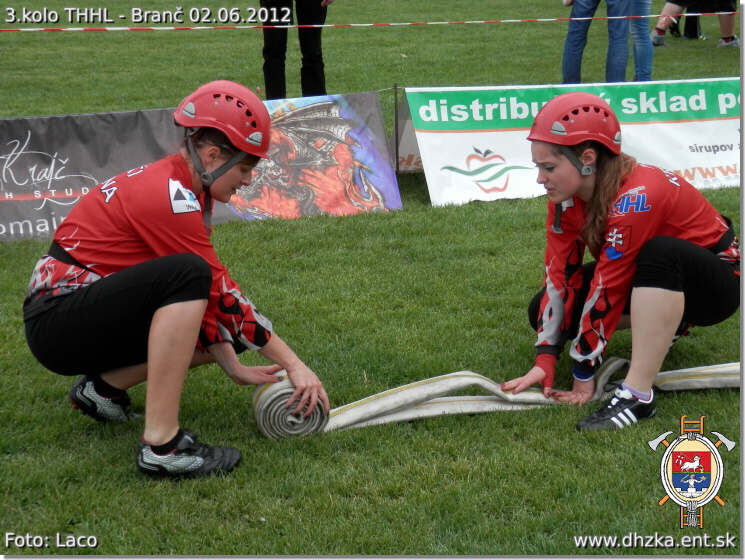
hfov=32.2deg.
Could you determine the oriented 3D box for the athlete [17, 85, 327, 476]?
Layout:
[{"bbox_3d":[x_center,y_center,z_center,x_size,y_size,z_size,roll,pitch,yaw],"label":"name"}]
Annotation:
[{"bbox_3d":[-0.521,-0.041,3.374,0.806,0.980,0.521,-2,16,-8],"label":"athlete"}]

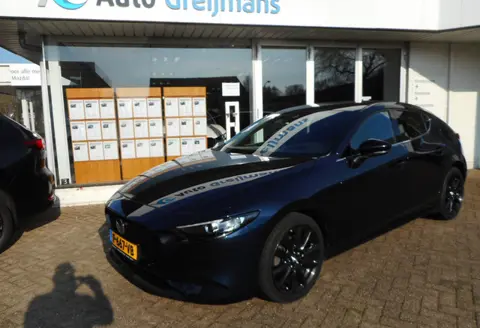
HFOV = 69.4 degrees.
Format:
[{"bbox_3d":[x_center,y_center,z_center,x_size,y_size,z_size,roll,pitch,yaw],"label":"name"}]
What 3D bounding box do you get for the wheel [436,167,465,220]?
[{"bbox_3d":[2.479,0.359,4.192,0.650,0.650,0.220,-8,10,-38],"label":"wheel"}]

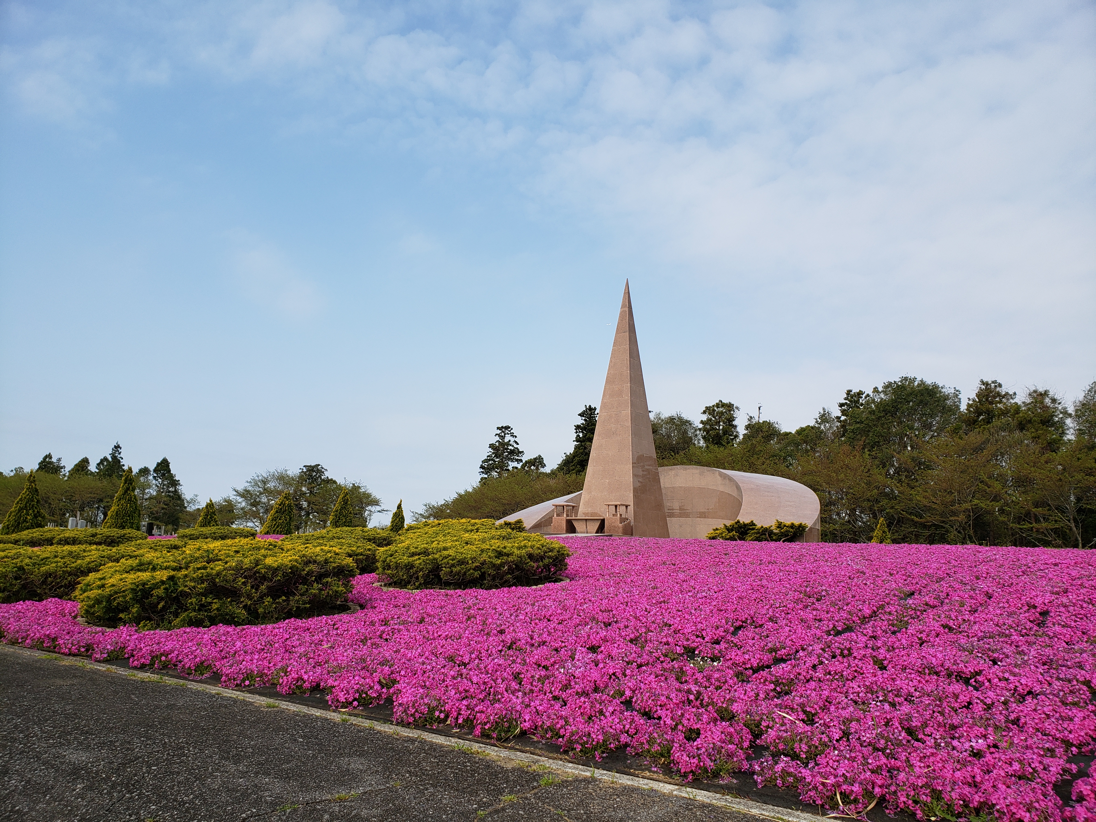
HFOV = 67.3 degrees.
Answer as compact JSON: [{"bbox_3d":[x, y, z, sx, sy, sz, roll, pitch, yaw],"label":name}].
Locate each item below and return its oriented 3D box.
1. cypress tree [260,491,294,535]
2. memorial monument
[{"bbox_3d":[-12.187,4.687,37.162,1.500,2.064,1.500,5,-9,-18],"label":"cypress tree"},{"bbox_3d":[6.201,0.184,48.172,20.543,15.106,13.696,-5,-11,37],"label":"memorial monument"}]

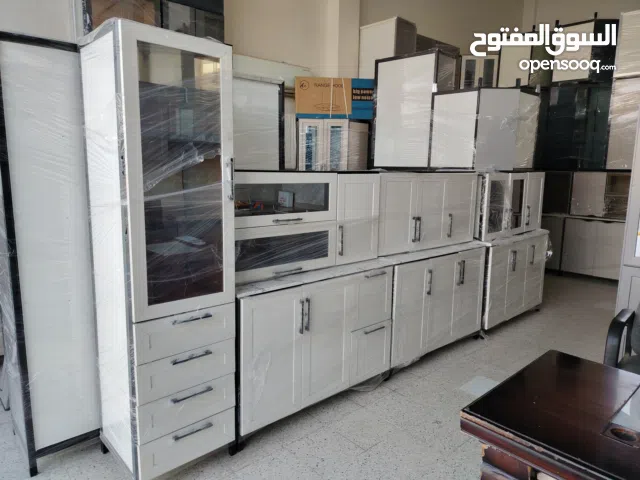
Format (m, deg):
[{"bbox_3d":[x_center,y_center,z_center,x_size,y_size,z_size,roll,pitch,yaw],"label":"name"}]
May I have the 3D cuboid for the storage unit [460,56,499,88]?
[{"bbox_3d":[2.535,-2.598,7.156,0.560,0.620,0.340,3,9,13],"label":"storage unit"}]

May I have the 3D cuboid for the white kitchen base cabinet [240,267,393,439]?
[{"bbox_3d":[-0.125,0.565,2.756,1.200,0.808,0.550,-7,12,-42],"label":"white kitchen base cabinet"}]

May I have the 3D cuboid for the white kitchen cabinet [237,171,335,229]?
[{"bbox_3d":[-0.290,-0.252,2.576,0.778,0.289,0.340,-7,12,-42],"label":"white kitchen cabinet"}]

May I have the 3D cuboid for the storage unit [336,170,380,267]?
[{"bbox_3d":[0.138,-0.163,2.992,0.395,0.576,0.340,-7,12,-42],"label":"storage unit"}]

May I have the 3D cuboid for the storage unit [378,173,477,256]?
[{"bbox_3d":[0.764,-0.248,3.561,1.297,0.591,0.340,-7,12,-42],"label":"storage unit"}]

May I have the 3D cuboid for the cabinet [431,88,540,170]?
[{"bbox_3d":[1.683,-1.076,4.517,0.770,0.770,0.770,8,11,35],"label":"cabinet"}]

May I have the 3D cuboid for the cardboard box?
[{"bbox_3d":[0.149,-1.485,4.766,0.819,0.408,0.400,1,9,-3],"label":"cardboard box"}]

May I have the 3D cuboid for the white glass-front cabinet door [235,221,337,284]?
[{"bbox_3d":[-0.296,0.033,2.621,0.778,0.287,0.340,-7,12,-42],"label":"white glass-front cabinet door"}]

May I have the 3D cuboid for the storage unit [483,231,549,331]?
[{"bbox_3d":[1.850,0.381,4.690,1.345,0.867,0.545,-6,10,-43],"label":"storage unit"}]

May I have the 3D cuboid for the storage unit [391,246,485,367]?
[{"bbox_3d":[0.766,0.454,3.570,1.216,0.808,0.550,-7,12,-42],"label":"storage unit"}]

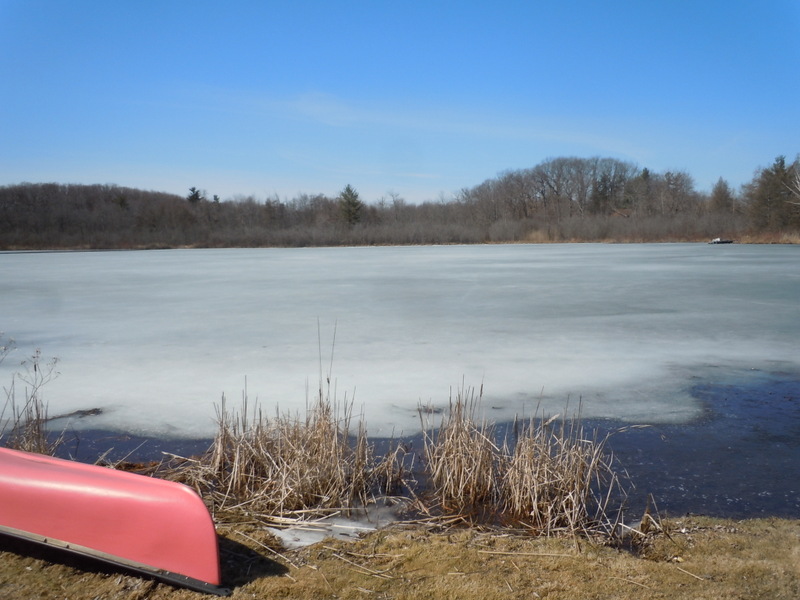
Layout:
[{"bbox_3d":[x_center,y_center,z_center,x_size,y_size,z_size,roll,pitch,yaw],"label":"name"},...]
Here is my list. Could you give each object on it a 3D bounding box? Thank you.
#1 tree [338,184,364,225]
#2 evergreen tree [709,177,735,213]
[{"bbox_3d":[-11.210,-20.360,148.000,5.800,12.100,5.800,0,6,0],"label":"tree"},{"bbox_3d":[62.100,-18.060,125.000,5.100,11.500,5.100,0,6,0],"label":"evergreen tree"}]

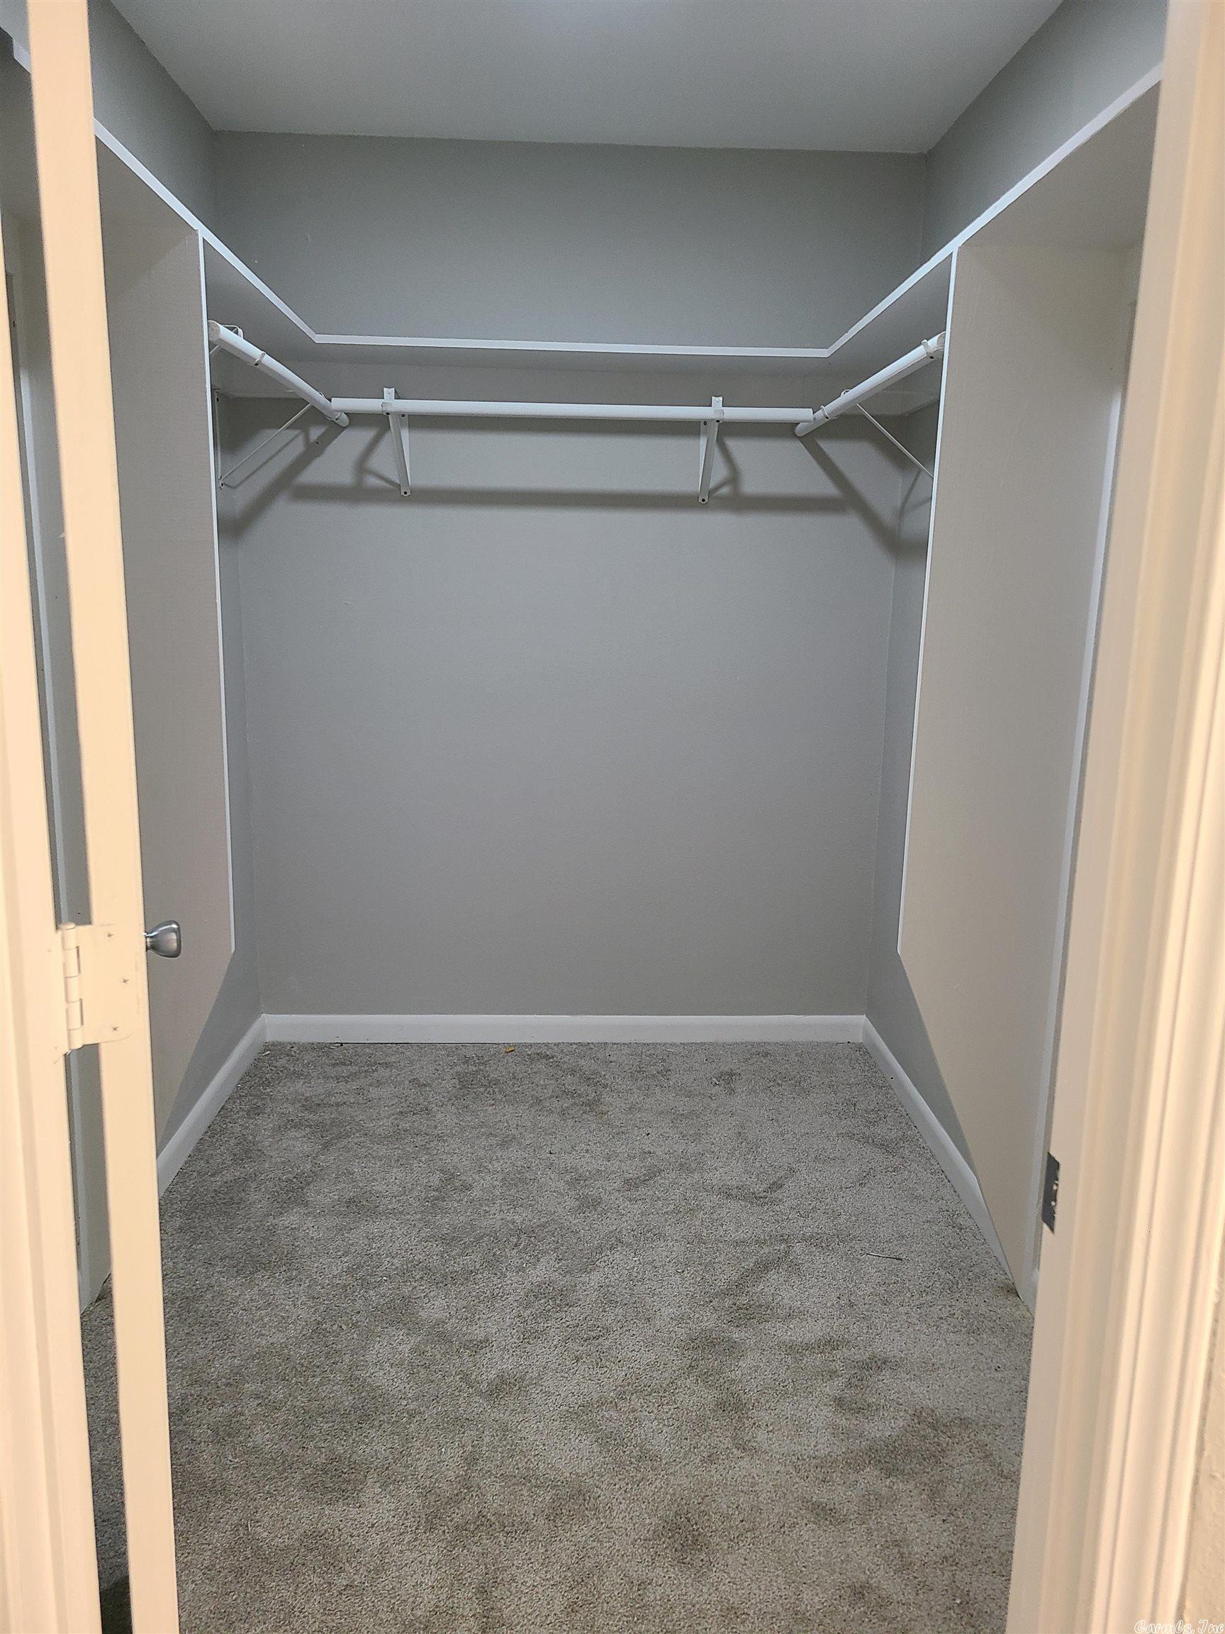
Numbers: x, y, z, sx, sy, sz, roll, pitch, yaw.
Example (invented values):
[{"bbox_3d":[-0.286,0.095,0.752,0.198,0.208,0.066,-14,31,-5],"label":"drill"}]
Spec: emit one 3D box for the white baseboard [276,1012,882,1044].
[{"bbox_3d":[-0.129,0.621,3.574,1.754,0.083,0.015,1,12,-2],"label":"white baseboard"}]

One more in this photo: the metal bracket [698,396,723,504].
[{"bbox_3d":[0.250,-0.928,3.118,0.028,0.239,0.295,1,12,-2],"label":"metal bracket"}]

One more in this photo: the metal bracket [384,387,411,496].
[{"bbox_3d":[-0.542,-0.937,3.087,0.028,0.236,0.295,1,12,-2],"label":"metal bracket"}]

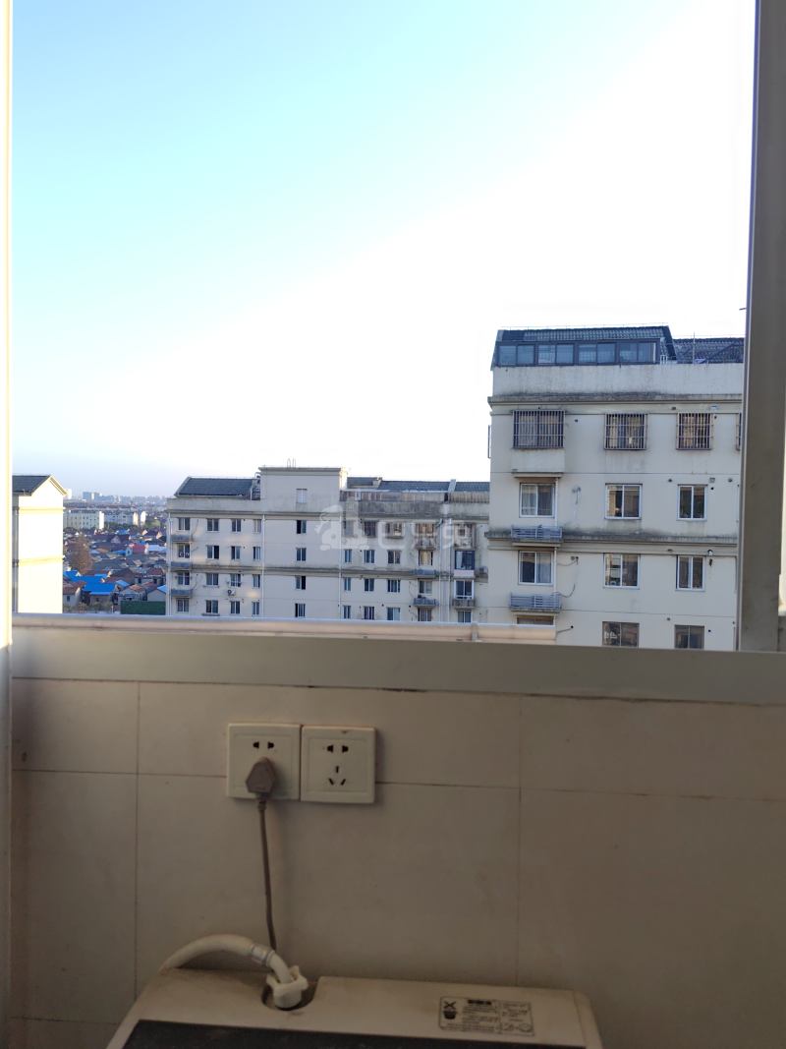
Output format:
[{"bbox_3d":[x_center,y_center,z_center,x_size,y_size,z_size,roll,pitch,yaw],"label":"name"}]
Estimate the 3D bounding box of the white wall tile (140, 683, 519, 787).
[{"bbox_3d":[-0.080,0.245,0.959,0.450,0.109,0.010,1,0,5],"label":"white wall tile"}]

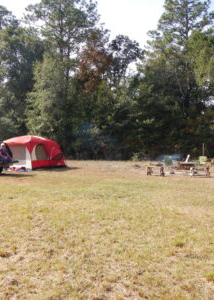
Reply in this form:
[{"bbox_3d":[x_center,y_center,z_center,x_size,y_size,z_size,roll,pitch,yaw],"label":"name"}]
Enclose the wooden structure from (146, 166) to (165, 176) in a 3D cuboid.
[{"bbox_3d":[2.423,1.047,16.124,0.840,0.460,0.330,0,1,-6],"label":"wooden structure"}]

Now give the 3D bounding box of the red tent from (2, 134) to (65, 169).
[{"bbox_3d":[-4.967,0.108,22.036,2.800,2.100,3.300,1,1,30],"label":"red tent"}]

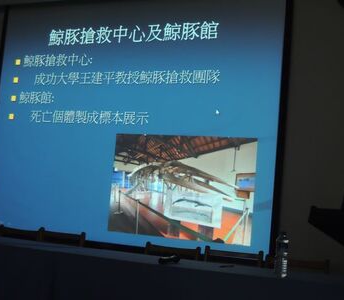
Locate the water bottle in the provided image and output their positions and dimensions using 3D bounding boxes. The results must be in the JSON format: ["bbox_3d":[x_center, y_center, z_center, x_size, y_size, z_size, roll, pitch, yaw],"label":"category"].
[{"bbox_3d":[0.538,0.515,3.100,0.065,0.227,0.065,5,-6,0],"label":"water bottle"}]

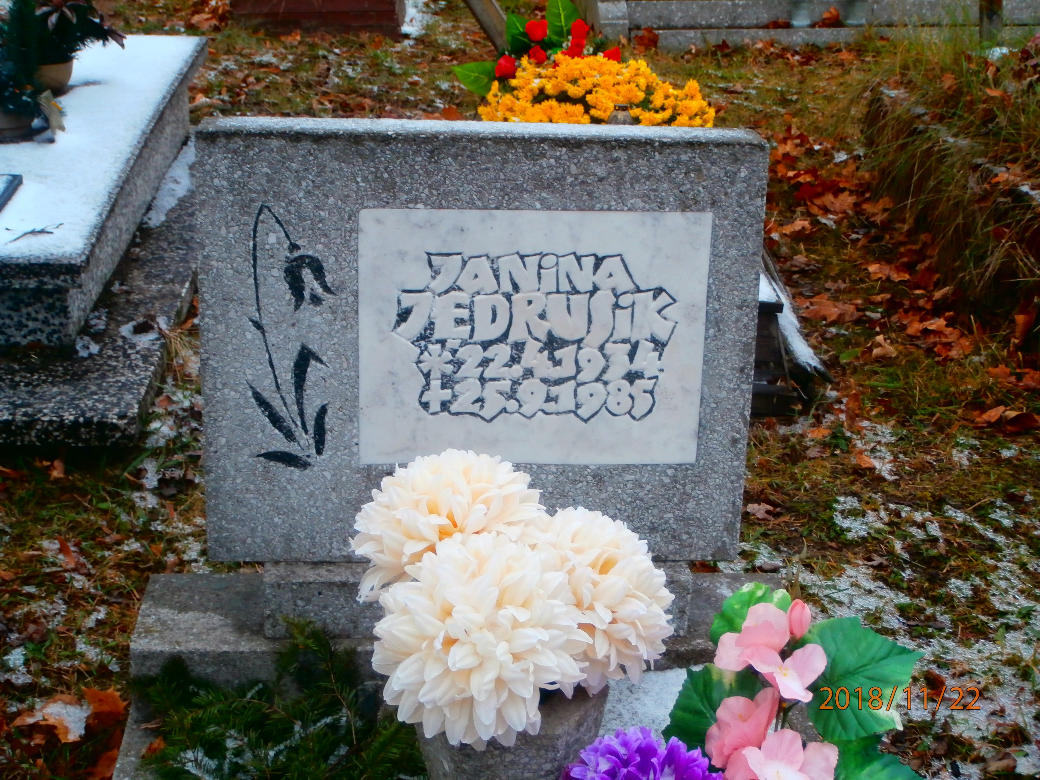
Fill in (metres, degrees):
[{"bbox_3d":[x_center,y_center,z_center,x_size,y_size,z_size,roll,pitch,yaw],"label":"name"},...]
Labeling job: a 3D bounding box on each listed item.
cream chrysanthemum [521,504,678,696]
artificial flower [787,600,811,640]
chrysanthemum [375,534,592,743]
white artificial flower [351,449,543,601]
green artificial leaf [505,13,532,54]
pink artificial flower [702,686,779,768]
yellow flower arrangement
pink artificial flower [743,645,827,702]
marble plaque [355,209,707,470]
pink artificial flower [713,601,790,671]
[{"bbox_3d":[0.066,0.187,1.520,0.160,0.165,0.140,-4,-4,-14],"label":"cream chrysanthemum"},{"bbox_3d":[0.238,0.196,1.460,0.021,0.034,0.021,2,20,0],"label":"artificial flower"},{"bbox_3d":[-0.032,0.209,1.430,0.178,0.175,0.145,1,0,-3],"label":"chrysanthemum"},{"bbox_3d":[-0.065,0.125,1.540,0.172,0.160,0.140,3,-5,5],"label":"white artificial flower"},{"bbox_3d":[-0.003,-0.872,4.200,0.070,0.105,0.040,5,10,9],"label":"green artificial leaf"},{"bbox_3d":[0.184,0.281,1.420,0.063,0.065,0.050,7,1,14],"label":"pink artificial flower"},{"bbox_3d":[0.186,-0.668,4.150,0.570,0.320,0.480,2,20,0],"label":"yellow flower arrangement"},{"bbox_3d":[0.219,0.235,1.420,0.071,0.052,0.045,-2,-5,-9],"label":"pink artificial flower"},{"bbox_3d":[0.015,-0.060,1.985,0.400,0.302,0.020,0,17,-4],"label":"marble plaque"},{"bbox_3d":[0.196,0.209,1.450,0.063,0.058,0.050,3,-5,5],"label":"pink artificial flower"}]

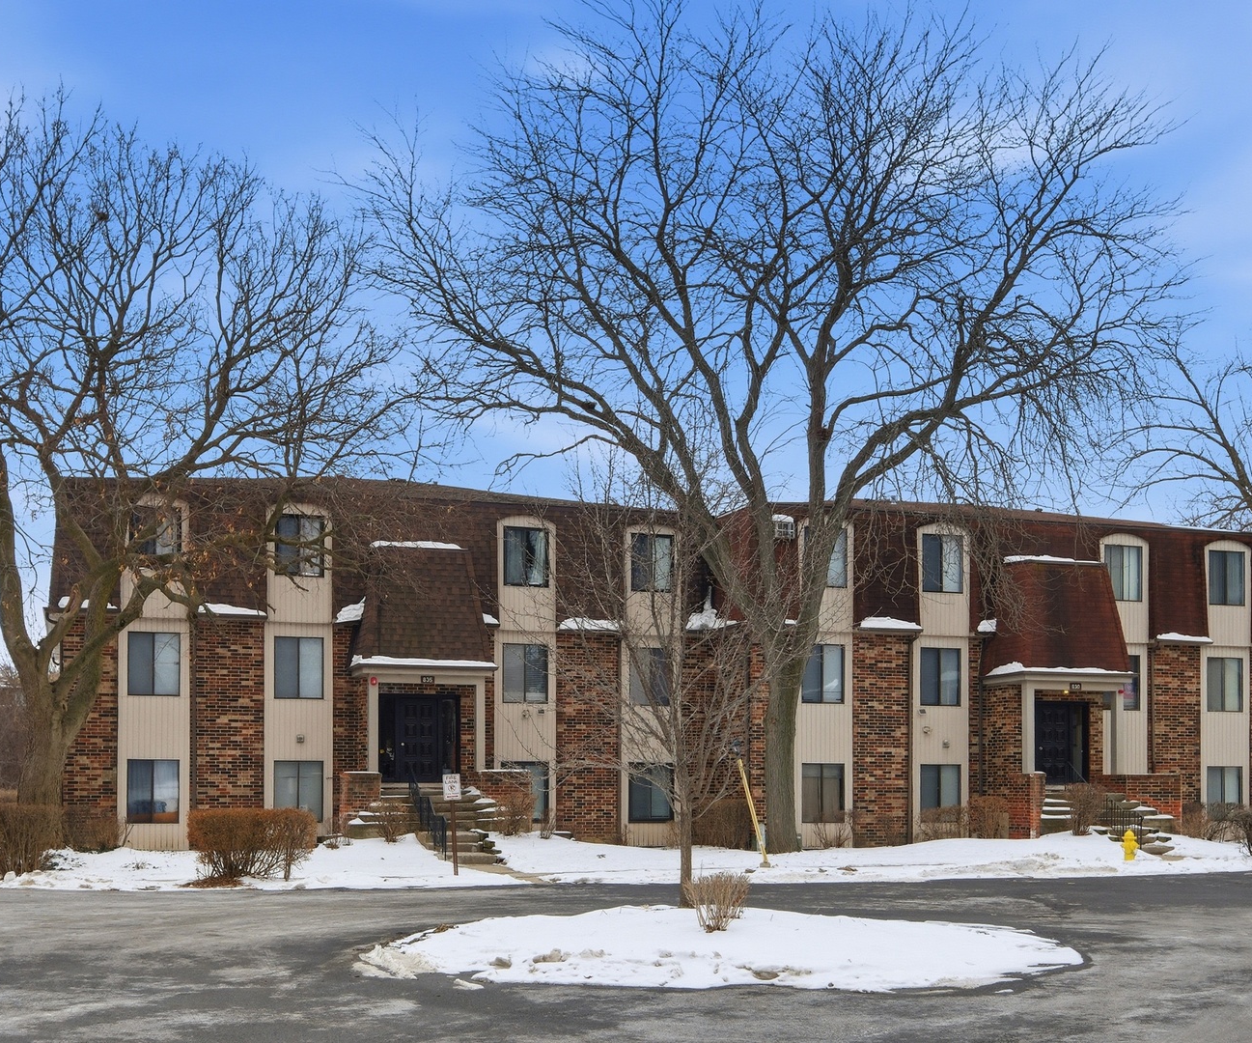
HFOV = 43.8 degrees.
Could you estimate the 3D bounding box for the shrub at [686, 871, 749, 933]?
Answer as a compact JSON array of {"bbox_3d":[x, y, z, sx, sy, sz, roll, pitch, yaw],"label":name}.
[{"bbox_3d":[0.919,3.809,15.600,0.630,0.610,0.580,0,-5,3],"label":"shrub"}]

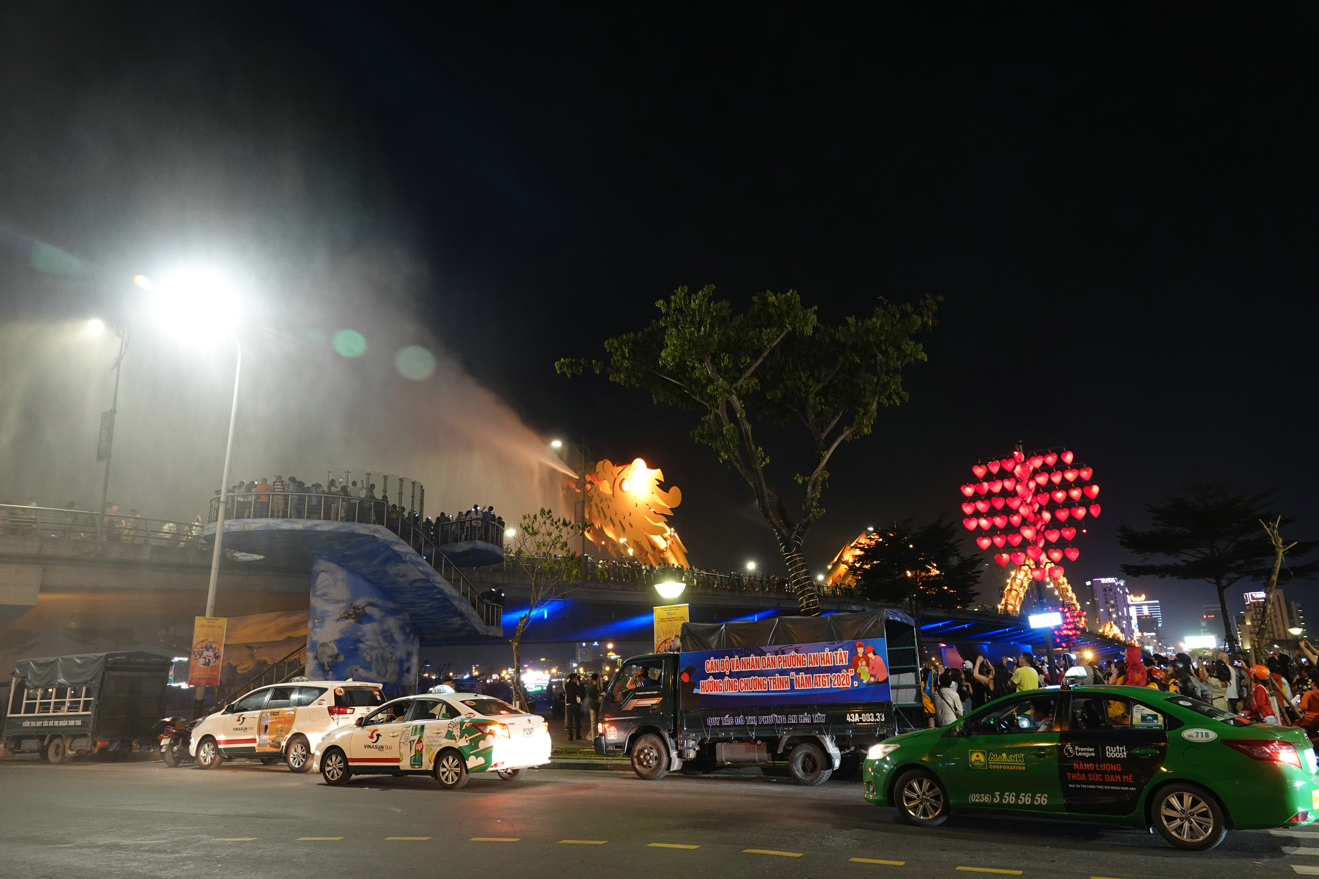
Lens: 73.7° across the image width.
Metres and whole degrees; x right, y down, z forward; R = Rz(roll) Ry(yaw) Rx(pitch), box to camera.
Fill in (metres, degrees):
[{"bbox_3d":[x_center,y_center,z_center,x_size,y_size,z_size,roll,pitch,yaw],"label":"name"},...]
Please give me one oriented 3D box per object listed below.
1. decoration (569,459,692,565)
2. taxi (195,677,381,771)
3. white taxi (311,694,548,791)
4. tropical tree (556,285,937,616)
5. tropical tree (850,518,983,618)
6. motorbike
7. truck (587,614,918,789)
[{"bbox_3d":[-3.110,8.325,95.244,7.500,13.000,12.000,-15,-20,40],"label":"decoration"},{"bbox_3d":[-7.903,6.119,18.929,4.740,1.800,1.830,-9,-17,25],"label":"taxi"},{"bbox_3d":[-3.984,5.187,15.304,4.410,1.490,1.710,-9,-17,26],"label":"white taxi"},{"bbox_3d":[2.204,1.394,18.068,8.000,10.000,7.200,-1,-15,0],"label":"tropical tree"},{"bbox_3d":[9.947,6.643,33.376,5.200,7.700,5.200,-1,-15,0],"label":"tropical tree"},{"bbox_3d":[-10.710,6.882,20.180,0.720,1.120,1.880,-2,-15,3],"label":"motorbike"},{"bbox_3d":[1.523,4.453,15.131,5.250,2.570,1.800,-8,-17,24],"label":"truck"}]

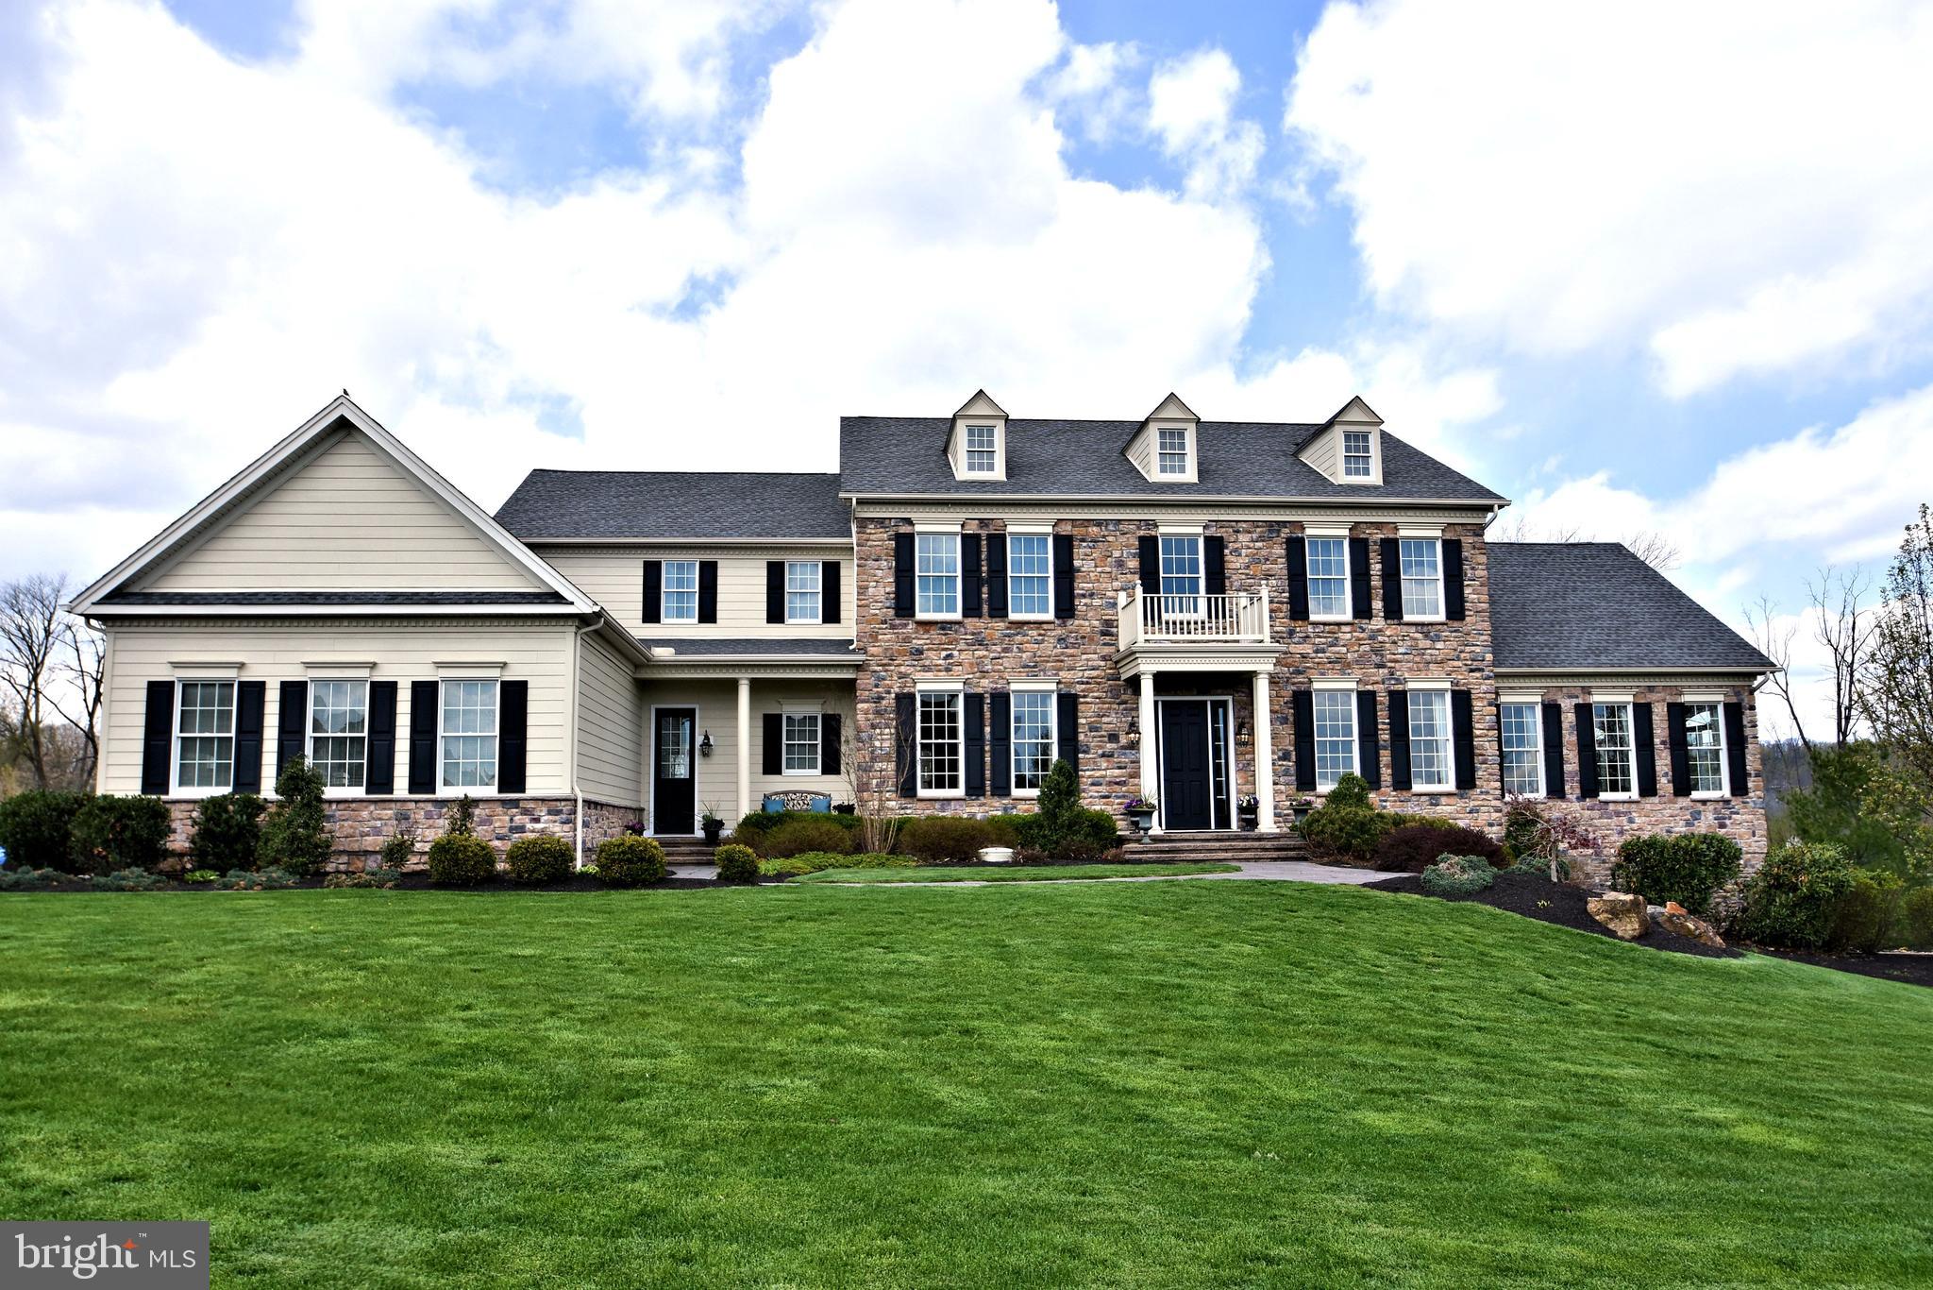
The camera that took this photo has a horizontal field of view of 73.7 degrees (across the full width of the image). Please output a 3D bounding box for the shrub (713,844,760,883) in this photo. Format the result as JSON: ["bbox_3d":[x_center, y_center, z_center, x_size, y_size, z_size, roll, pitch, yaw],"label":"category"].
[{"bbox_3d":[-3.140,2.983,17.627,0.630,0.537,0.630,0,-8,-6],"label":"shrub"}]

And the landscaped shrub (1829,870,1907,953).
[{"bbox_3d":[16.458,4.873,23.642,1.296,1.523,1.296,0,-8,-6],"label":"landscaped shrub"}]

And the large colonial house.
[{"bbox_3d":[1.591,-0.376,27.806,29.300,11.100,18.100,0,-8,-6],"label":"large colonial house"}]

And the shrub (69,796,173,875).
[{"bbox_3d":[-10.788,2.431,16.409,1.109,1.038,0.998,0,-8,-6],"label":"shrub"}]

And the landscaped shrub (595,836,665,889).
[{"bbox_3d":[-4.308,2.776,16.520,0.899,0.658,0.899,0,-8,-6],"label":"landscaped shrub"}]

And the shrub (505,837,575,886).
[{"bbox_3d":[-5.432,2.757,16.407,0.840,0.653,0.840,0,-8,-6],"label":"shrub"}]

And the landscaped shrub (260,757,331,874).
[{"bbox_3d":[-8.629,2.202,16.565,0.826,1.552,0.826,0,-8,-6],"label":"landscaped shrub"}]

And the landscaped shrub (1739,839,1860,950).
[{"bbox_3d":[14.857,4.463,23.029,1.814,1.942,1.814,0,-8,-6],"label":"landscaped shrub"}]

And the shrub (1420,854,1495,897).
[{"bbox_3d":[7.737,3.622,20.283,1.110,0.665,1.110,0,-8,-6],"label":"shrub"}]

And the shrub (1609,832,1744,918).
[{"bbox_3d":[13.410,4.343,24.320,2.196,1.595,1.757,0,-8,-6],"label":"shrub"}]

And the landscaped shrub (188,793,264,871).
[{"bbox_3d":[-9.563,2.435,16.637,0.845,1.033,0.845,0,-8,-6],"label":"landscaped shrub"}]

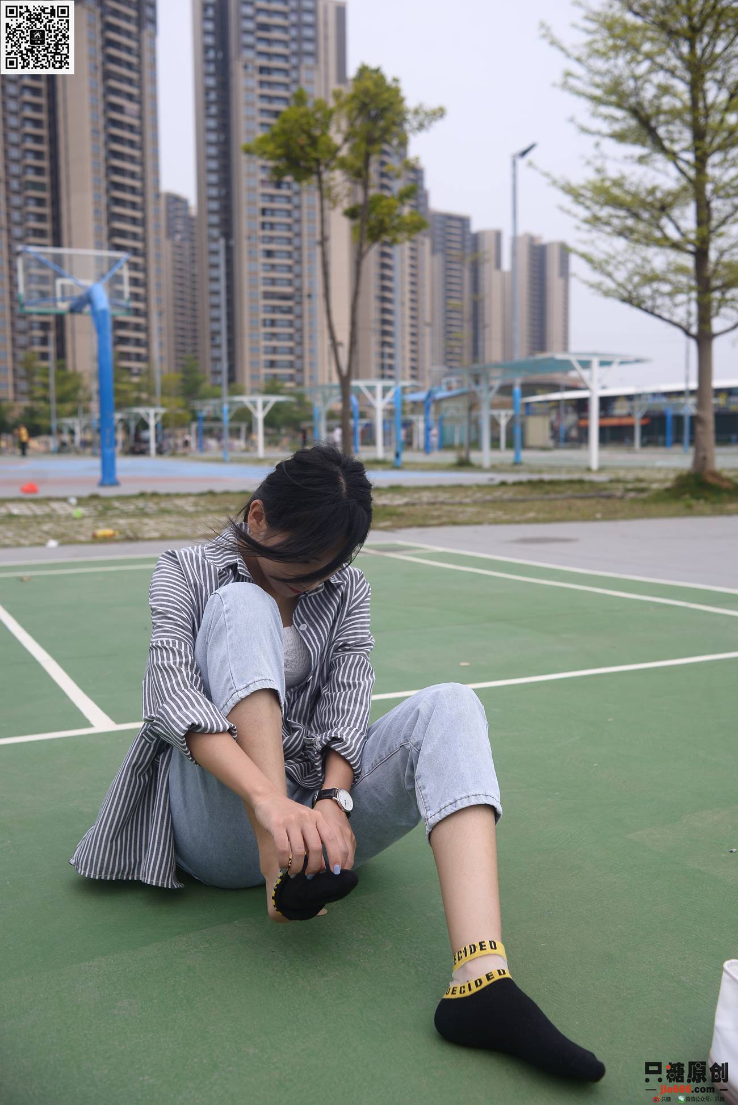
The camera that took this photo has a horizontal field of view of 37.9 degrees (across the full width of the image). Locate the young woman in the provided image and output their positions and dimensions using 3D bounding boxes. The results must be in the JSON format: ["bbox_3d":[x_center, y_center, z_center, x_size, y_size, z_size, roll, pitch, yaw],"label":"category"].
[{"bbox_3d":[-0.140,0.218,1.605,0.630,0.760,0.910,-2,5,-15],"label":"young woman"}]

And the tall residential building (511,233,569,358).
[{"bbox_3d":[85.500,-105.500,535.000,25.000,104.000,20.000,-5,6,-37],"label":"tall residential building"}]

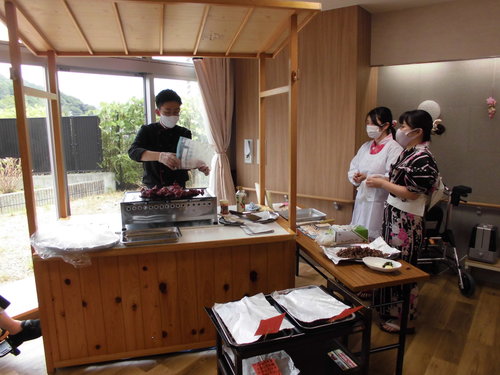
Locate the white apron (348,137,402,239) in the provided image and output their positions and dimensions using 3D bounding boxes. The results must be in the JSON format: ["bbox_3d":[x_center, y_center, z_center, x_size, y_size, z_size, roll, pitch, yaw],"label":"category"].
[{"bbox_3d":[1.086,0.077,3.227,0.360,0.980,0.500,-4,10,-22],"label":"white apron"}]

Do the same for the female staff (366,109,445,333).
[{"bbox_3d":[1.113,0.246,2.718,0.500,1.570,0.470,0,9,3],"label":"female staff"}]

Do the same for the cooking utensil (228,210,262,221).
[{"bbox_3d":[-0.035,0.221,2.973,0.319,0.035,0.080,13,15,32],"label":"cooking utensil"}]

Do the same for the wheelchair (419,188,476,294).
[{"bbox_3d":[1.595,0.446,3.410,0.580,0.940,0.670,-1,9,-4],"label":"wheelchair"}]

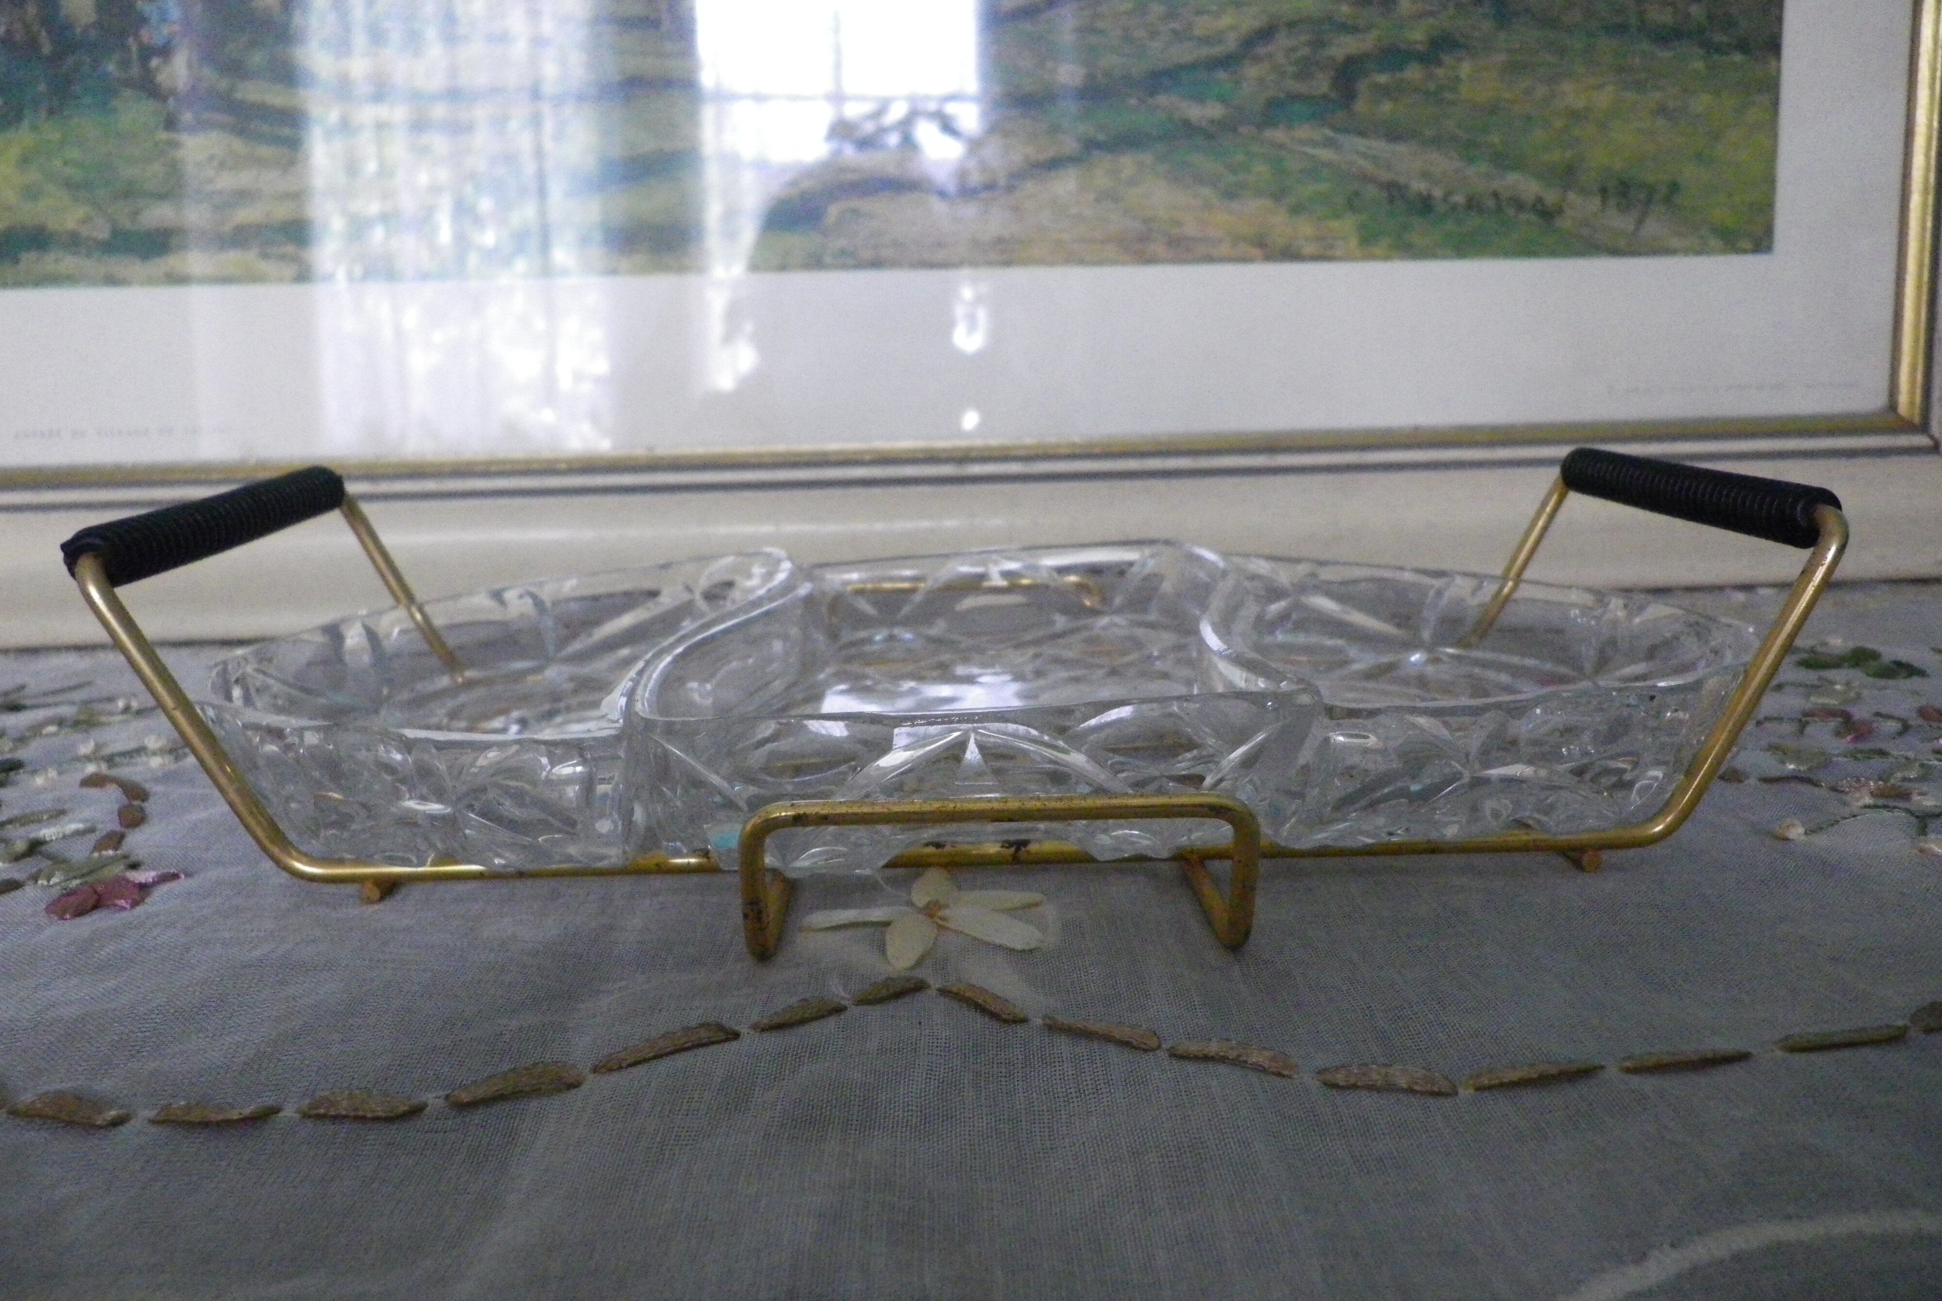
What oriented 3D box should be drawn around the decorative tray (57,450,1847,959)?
[{"bbox_3d":[0.001,-0.003,0.378,0.348,0.076,0.231,-1,11,-2],"label":"decorative tray"}]

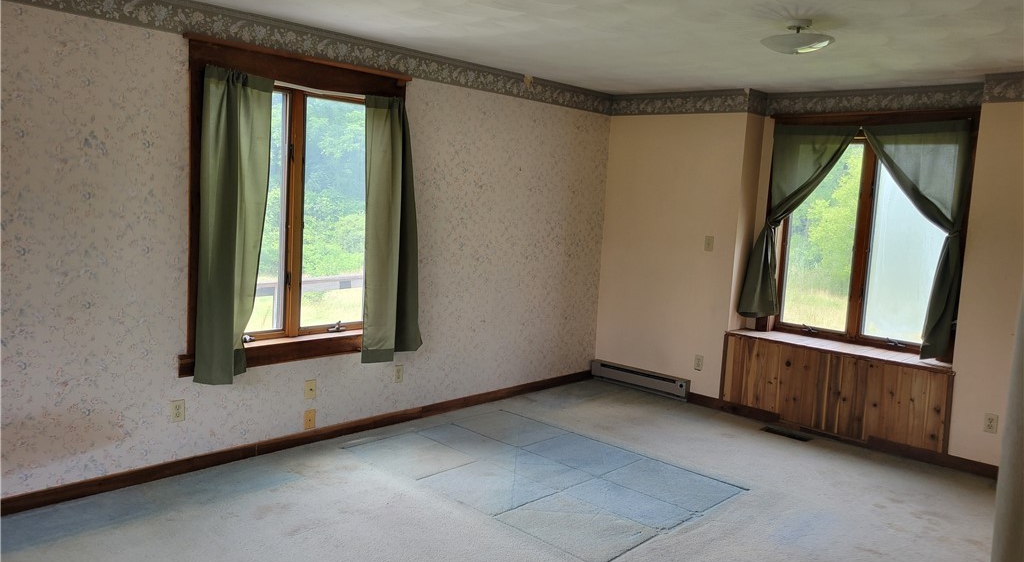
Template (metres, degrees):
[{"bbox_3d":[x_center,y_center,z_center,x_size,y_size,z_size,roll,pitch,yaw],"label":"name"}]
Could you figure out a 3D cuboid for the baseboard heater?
[{"bbox_3d":[1.011,0.790,6.153,0.909,0.165,0.071,9,9,42],"label":"baseboard heater"}]

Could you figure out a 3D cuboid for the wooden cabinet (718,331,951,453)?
[{"bbox_3d":[2.233,0.747,5.308,1.520,0.566,0.424,9,9,42],"label":"wooden cabinet"}]

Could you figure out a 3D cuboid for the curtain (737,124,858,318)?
[{"bbox_3d":[2.030,-0.404,5.450,0.682,1.404,0.172,9,9,42],"label":"curtain"}]

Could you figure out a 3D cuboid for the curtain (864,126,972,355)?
[{"bbox_3d":[2.546,-0.278,5.011,0.672,1.525,0.131,9,9,42],"label":"curtain"}]

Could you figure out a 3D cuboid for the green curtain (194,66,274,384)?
[{"bbox_3d":[-1.418,-0.268,3.935,0.121,1.591,0.399,9,9,42],"label":"green curtain"}]

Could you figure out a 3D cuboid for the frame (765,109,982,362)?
[{"bbox_3d":[2.410,-0.338,5.307,1.384,1.606,0.162,9,9,42],"label":"frame"}]

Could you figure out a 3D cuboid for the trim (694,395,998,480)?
[{"bbox_3d":[2.115,1.008,5.183,2.050,0.084,0.020,9,9,42],"label":"trim"}]

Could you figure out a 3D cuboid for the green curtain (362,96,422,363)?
[{"bbox_3d":[-0.722,-0.310,4.683,0.121,1.576,0.455,9,9,42],"label":"green curtain"}]

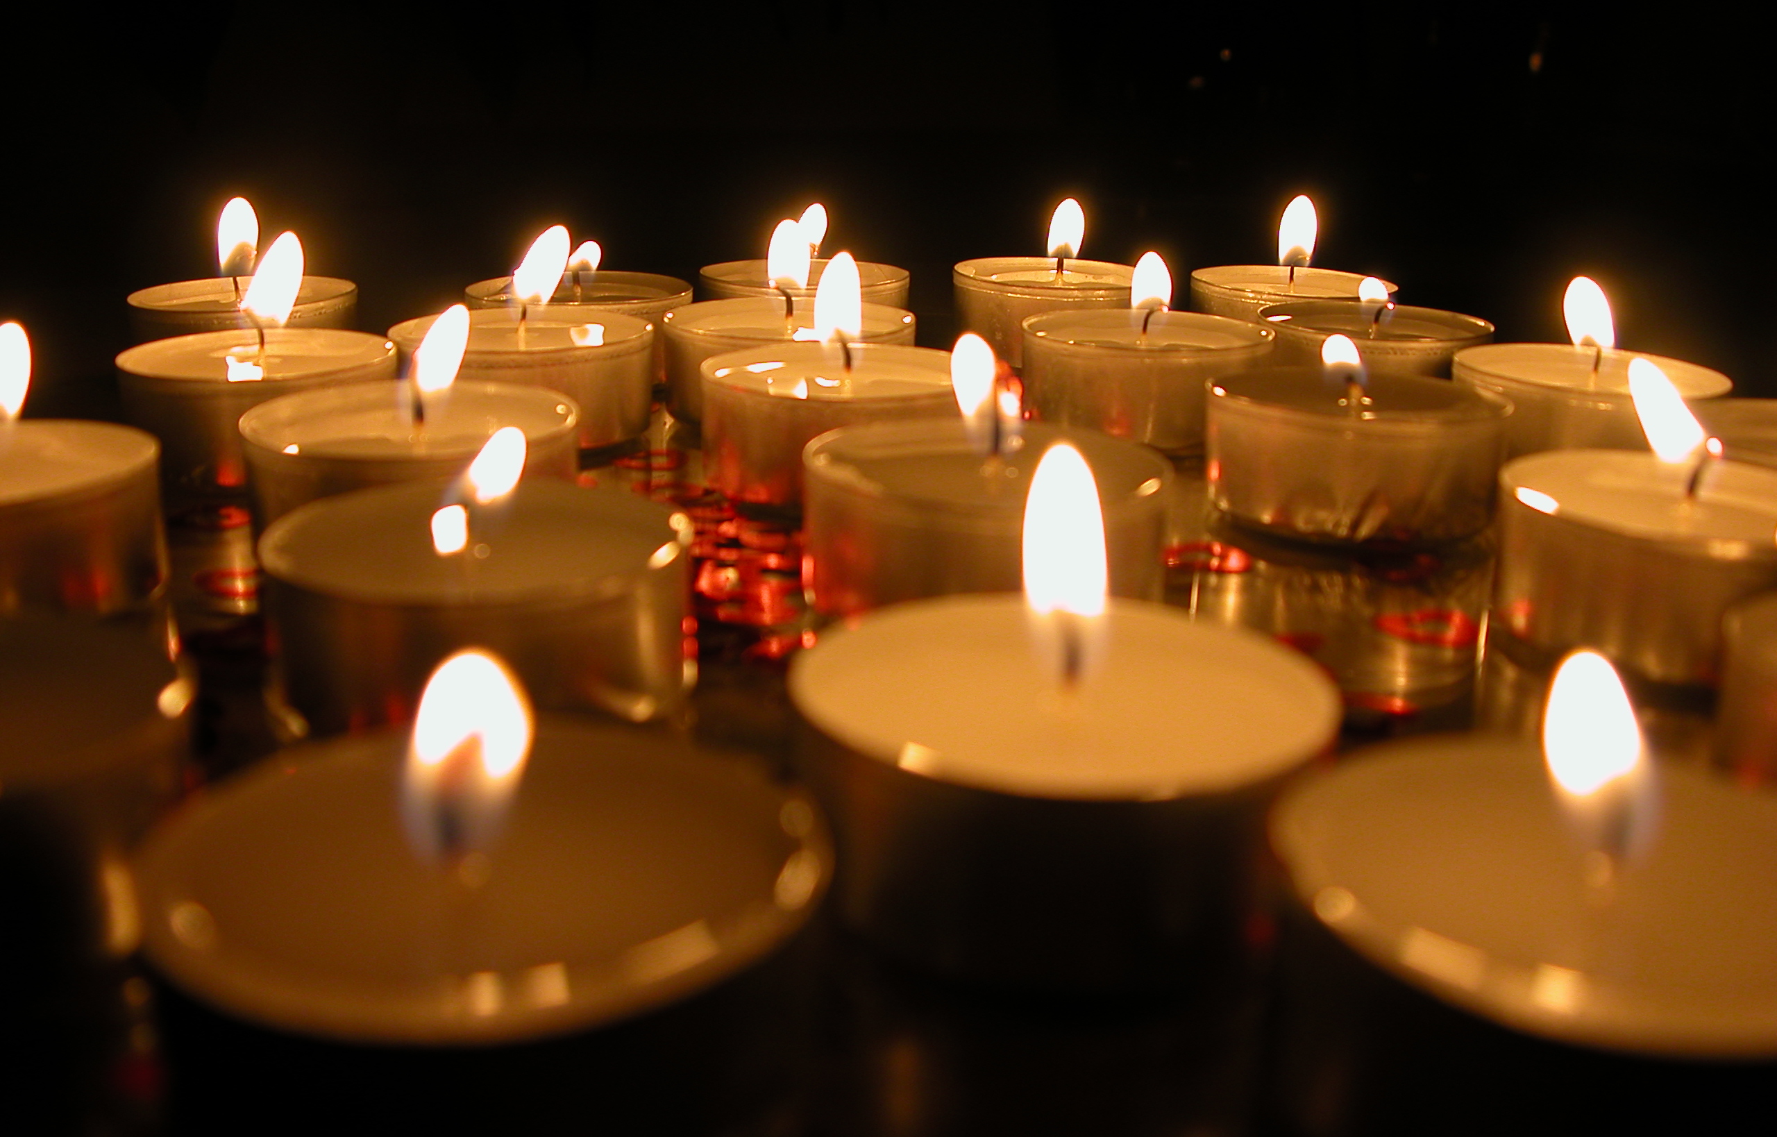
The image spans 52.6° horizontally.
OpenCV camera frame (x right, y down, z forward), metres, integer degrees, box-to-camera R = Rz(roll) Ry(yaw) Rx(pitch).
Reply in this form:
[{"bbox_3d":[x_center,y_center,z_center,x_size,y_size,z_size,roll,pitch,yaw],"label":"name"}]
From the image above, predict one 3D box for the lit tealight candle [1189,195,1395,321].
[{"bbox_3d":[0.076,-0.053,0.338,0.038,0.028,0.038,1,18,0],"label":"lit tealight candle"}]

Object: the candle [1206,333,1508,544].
[{"bbox_3d":[0.059,-0.018,0.229,0.038,0.023,0.038,1,17,0],"label":"candle"}]

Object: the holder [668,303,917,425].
[{"bbox_3d":[-0.015,-0.031,0.278,0.038,0.015,0.038,1,18,0],"label":"holder"}]

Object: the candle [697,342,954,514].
[{"bbox_3d":[-0.007,-0.020,0.251,0.038,0.015,0.038,1,18,0],"label":"candle"}]

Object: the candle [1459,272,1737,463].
[{"bbox_3d":[0.097,-0.026,0.248,0.038,0.028,0.038,1,17,0],"label":"candle"}]

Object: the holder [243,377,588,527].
[{"bbox_3d":[-0.056,-0.010,0.213,0.038,0.015,0.038,1,18,0],"label":"holder"}]

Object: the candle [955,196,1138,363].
[{"bbox_3d":[0.031,-0.053,0.330,0.038,0.029,0.038,1,17,0],"label":"candle"}]

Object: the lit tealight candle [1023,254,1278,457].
[{"bbox_3d":[0.039,-0.034,0.273,0.038,0.027,0.038,1,17,0],"label":"lit tealight candle"}]

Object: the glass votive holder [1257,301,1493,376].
[{"bbox_3d":[0.081,-0.034,0.301,0.038,0.015,0.038,1,18,0],"label":"glass votive holder"}]

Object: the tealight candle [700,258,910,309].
[{"bbox_3d":[-0.015,-0.046,0.328,0.038,0.016,0.038,1,17,0],"label":"tealight candle"}]

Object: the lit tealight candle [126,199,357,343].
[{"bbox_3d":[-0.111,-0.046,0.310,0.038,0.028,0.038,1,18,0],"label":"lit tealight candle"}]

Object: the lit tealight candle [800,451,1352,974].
[{"bbox_3d":[0.012,0.007,0.128,0.038,0.034,0.038,1,17,0],"label":"lit tealight candle"}]

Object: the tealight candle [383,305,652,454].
[{"bbox_3d":[-0.055,-0.028,0.269,0.038,0.016,0.038,1,17,0],"label":"tealight candle"}]

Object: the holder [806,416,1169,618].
[{"bbox_3d":[0.010,-0.004,0.191,0.038,0.015,0.038,1,18,0],"label":"holder"}]

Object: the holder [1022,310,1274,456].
[{"bbox_3d":[0.039,-0.029,0.274,0.038,0.016,0.038,1,17,0],"label":"holder"}]

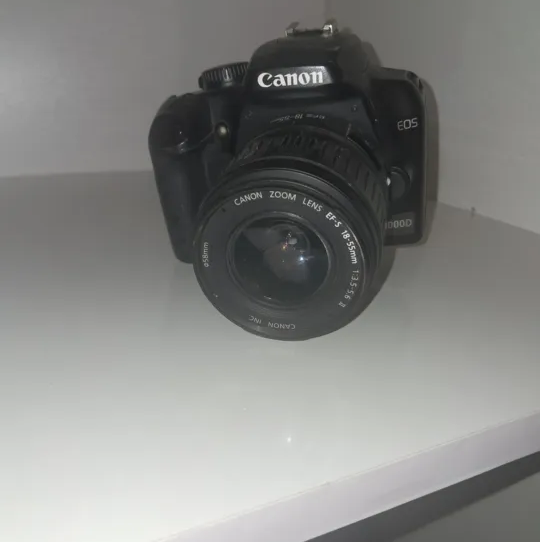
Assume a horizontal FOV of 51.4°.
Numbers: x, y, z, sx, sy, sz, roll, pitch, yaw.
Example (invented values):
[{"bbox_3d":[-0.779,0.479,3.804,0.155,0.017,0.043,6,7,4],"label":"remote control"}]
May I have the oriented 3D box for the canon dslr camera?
[{"bbox_3d":[0.003,-0.042,0.238,0.126,0.098,0.129,0,32,11],"label":"canon dslr camera"}]

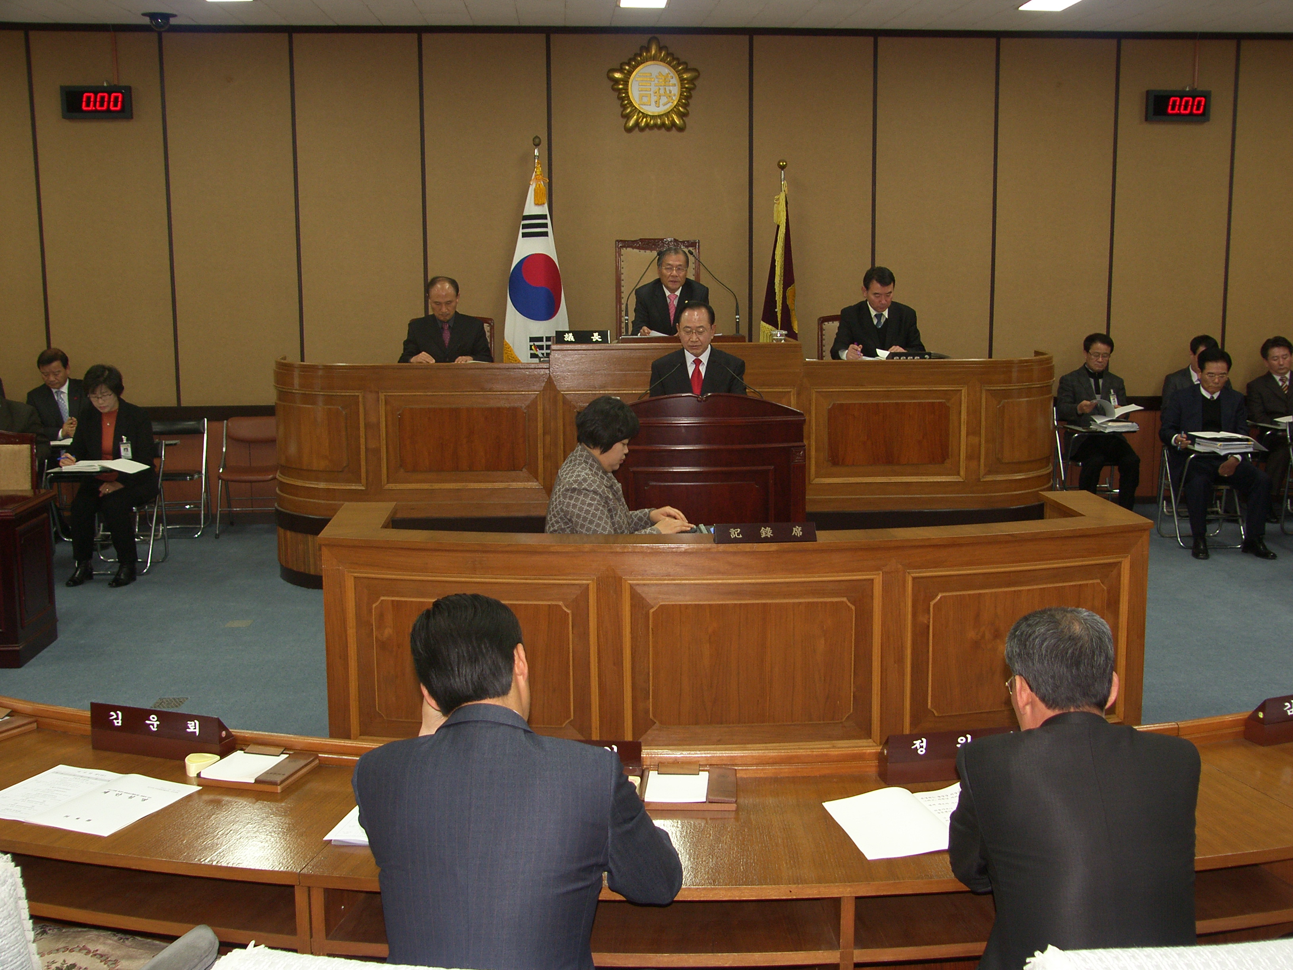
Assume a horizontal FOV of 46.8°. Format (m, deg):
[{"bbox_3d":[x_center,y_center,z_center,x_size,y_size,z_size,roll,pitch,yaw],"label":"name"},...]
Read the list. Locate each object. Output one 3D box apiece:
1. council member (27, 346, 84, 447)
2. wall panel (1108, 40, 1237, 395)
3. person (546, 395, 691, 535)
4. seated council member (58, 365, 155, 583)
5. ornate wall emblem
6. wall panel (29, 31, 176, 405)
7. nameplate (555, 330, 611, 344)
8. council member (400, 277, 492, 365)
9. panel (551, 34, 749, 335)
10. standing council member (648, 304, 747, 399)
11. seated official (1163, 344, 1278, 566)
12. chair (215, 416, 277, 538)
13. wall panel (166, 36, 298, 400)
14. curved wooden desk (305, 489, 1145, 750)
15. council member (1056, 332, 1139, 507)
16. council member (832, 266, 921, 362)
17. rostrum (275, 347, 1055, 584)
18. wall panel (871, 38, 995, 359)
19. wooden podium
[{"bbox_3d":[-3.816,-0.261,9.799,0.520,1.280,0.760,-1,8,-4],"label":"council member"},{"bbox_3d":[3.787,-1.902,10.761,0.840,2.540,0.050,-1,8,-4],"label":"wall panel"},{"bbox_3d":[-0.026,0.325,5.705,0.680,1.280,0.500,1,8,6],"label":"person"},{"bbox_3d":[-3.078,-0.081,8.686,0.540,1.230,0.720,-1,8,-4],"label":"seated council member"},{"bbox_3d":[0.049,-2.763,10.308,0.640,0.640,0.080,-1,8,-4],"label":"ornate wall emblem"},{"bbox_3d":[-3.720,-1.798,10.242,0.840,2.540,0.050,-1,8,-4],"label":"wall panel"},{"bbox_3d":[-0.347,-0.811,8.215,0.310,0.080,0.080,-1,8,-4],"label":"nameplate"},{"bbox_3d":[-1.198,-0.598,8.996,0.580,1.300,0.720,-1,8,-4],"label":"council member"},{"bbox_3d":[0.033,-1.850,10.502,1.380,2.540,0.050,-1,8,-4],"label":"panel"},{"bbox_3d":[0.266,-0.125,7.666,0.530,1.600,0.360,-1,8,-4],"label":"standing council member"},{"bbox_3d":[3.560,-0.222,9.340,0.620,1.260,0.760,-1,8,-4],"label":"seated official"},{"bbox_3d":[-2.658,-0.069,10.179,0.470,0.780,0.520,-1,8,-4],"label":"chair"},{"bbox_3d":[-2.834,-1.795,10.244,0.840,2.520,0.040,-1,8,-4],"label":"wall panel"},{"bbox_3d":[0.342,0.546,5.528,2.988,0.850,1.075,-1,8,-4],"label":"curved wooden desk"},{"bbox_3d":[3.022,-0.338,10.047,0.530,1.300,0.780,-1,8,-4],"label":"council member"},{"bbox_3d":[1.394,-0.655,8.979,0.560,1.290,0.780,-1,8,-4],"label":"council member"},{"bbox_3d":[0.127,-0.160,8.699,4.500,1.370,1.150,-1,8,-4],"label":"rostrum"},{"bbox_3d":[2.043,-1.871,10.609,0.840,2.500,0.040,-1,8,-4],"label":"wall panel"},{"bbox_3d":[0.230,0.150,7.105,0.960,1.218,0.580,-1,8,-4],"label":"wooden podium"}]

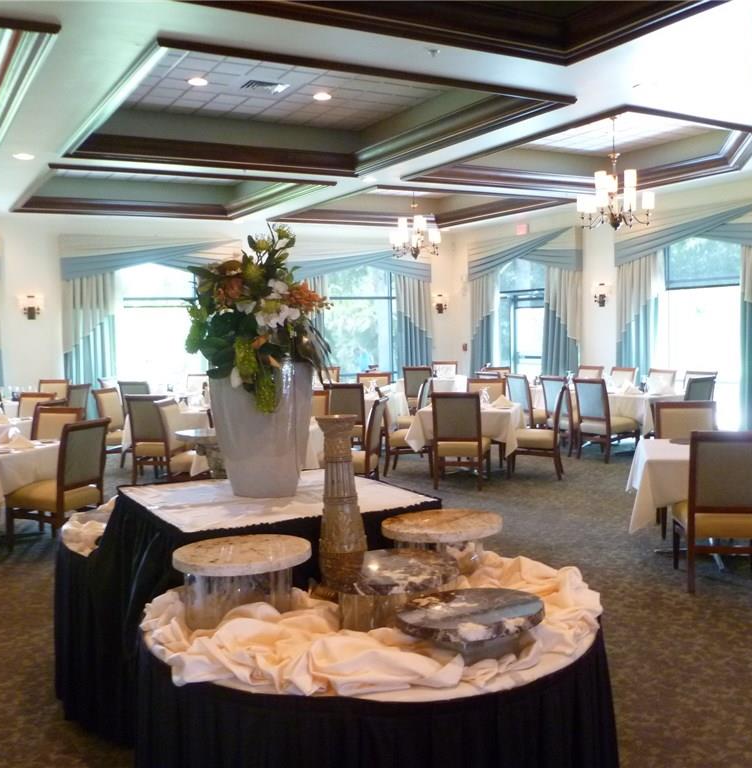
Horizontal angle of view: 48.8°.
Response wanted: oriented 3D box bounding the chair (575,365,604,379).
[{"bbox_3d":[2.893,0.261,11.922,0.600,0.980,0.520,-4,5,-31],"label":"chair"}]

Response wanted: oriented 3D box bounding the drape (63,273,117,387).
[{"bbox_3d":[-4.297,-0.392,12.585,0.800,2.530,0.180,-4,5,-29],"label":"drape"}]

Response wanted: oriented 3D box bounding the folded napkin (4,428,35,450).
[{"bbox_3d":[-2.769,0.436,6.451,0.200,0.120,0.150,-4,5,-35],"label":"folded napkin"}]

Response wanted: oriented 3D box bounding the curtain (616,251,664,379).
[{"bbox_3d":[3.667,-0.533,11.467,0.160,2.540,0.900,-4,5,-28],"label":"curtain"}]

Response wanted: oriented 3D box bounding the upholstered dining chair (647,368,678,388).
[{"bbox_3d":[3.571,0.314,10.879,0.580,0.965,0.490,-4,5,-29],"label":"upholstered dining chair"}]

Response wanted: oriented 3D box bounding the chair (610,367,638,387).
[{"bbox_3d":[3.222,0.287,11.427,0.600,0.980,0.520,-4,5,-30],"label":"chair"}]

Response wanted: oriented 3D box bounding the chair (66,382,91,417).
[{"bbox_3d":[-4.048,0.514,10.717,0.585,0.960,0.495,0,4,16],"label":"chair"}]

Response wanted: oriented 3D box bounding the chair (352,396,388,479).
[{"bbox_3d":[-0.188,0.614,7.812,0.600,0.965,0.490,0,4,13],"label":"chair"}]

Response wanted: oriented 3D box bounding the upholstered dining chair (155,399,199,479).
[{"bbox_3d":[-1.781,0.646,8.079,0.580,0.965,0.490,-1,4,13],"label":"upholstered dining chair"}]

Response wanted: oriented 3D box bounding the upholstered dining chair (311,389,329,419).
[{"bbox_3d":[-0.794,0.571,8.618,0.490,0.965,0.600,0,4,16],"label":"upholstered dining chair"}]

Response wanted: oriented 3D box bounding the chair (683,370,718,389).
[{"bbox_3d":[3.836,0.347,10.306,0.580,0.965,0.490,-4,5,-29],"label":"chair"}]

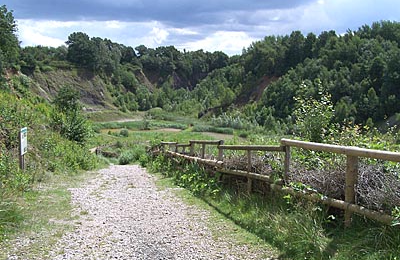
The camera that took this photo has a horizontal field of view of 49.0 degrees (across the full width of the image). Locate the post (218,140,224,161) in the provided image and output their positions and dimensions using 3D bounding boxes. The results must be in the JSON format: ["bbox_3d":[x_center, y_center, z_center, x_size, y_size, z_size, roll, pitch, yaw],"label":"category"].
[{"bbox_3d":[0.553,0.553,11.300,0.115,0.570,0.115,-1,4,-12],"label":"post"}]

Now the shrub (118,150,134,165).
[{"bbox_3d":[-3.515,1.315,21.000,0.800,0.700,0.750,0,4,0],"label":"shrub"}]

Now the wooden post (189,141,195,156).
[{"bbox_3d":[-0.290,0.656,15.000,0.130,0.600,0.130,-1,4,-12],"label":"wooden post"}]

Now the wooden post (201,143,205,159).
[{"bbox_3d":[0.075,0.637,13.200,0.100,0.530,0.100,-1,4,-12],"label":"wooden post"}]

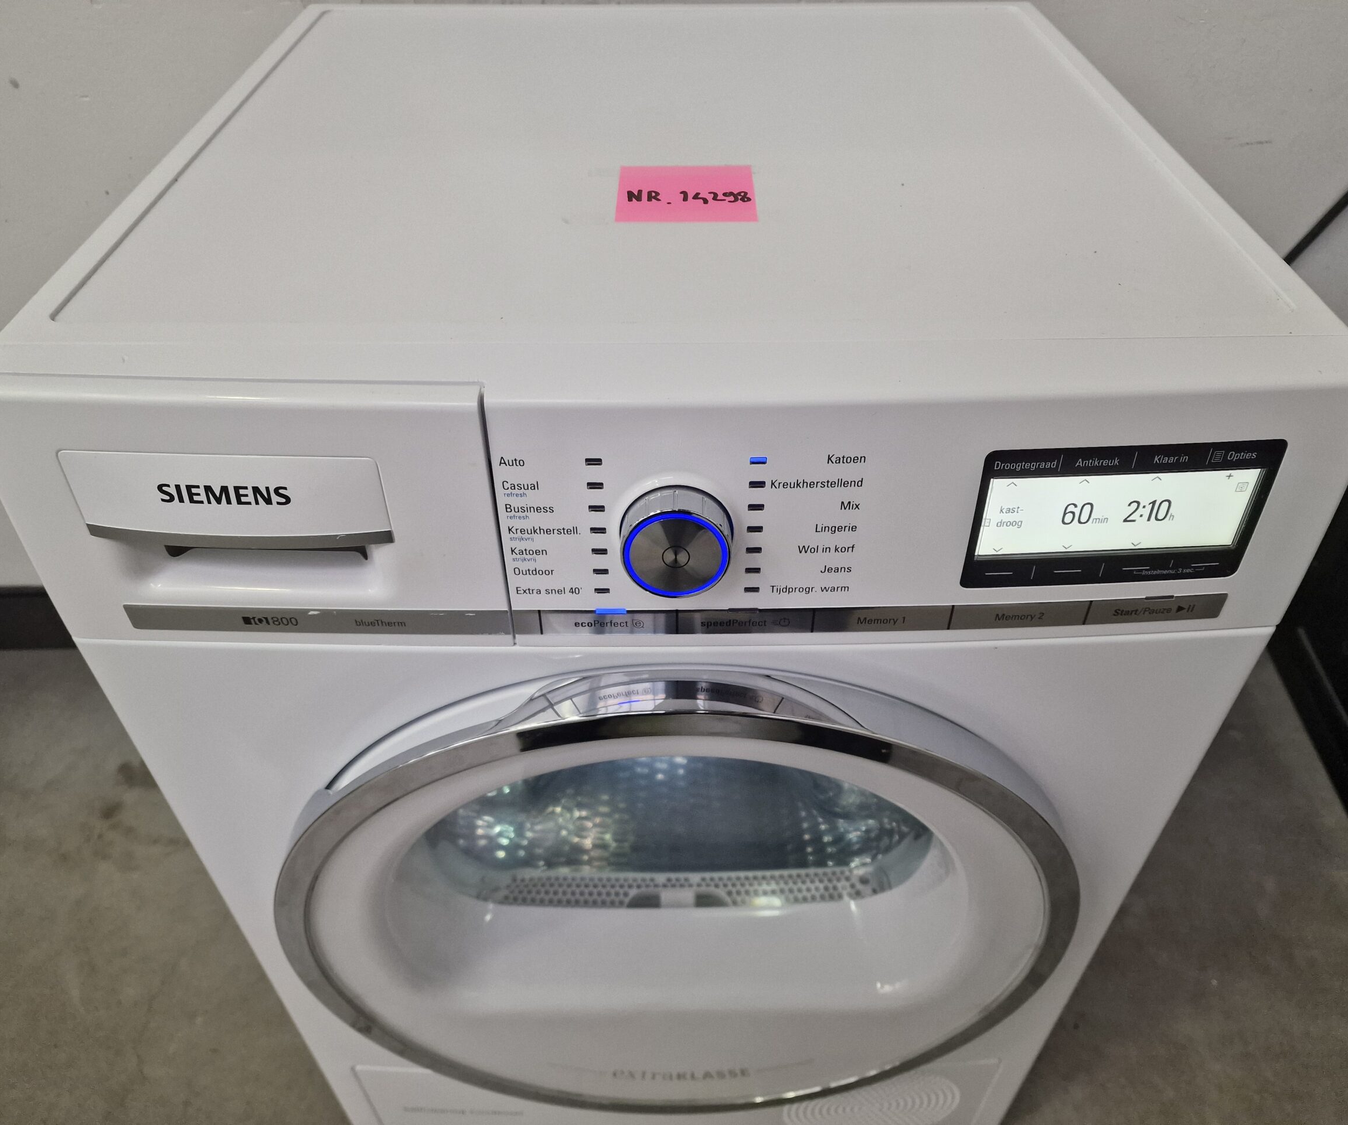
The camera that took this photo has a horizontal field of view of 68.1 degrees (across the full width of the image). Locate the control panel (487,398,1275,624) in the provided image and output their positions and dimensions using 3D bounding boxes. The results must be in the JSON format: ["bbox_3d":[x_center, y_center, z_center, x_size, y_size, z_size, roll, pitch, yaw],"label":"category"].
[{"bbox_3d":[0.097,-0.014,0.441,0.352,0.126,0.030,-1,36,0],"label":"control panel"}]

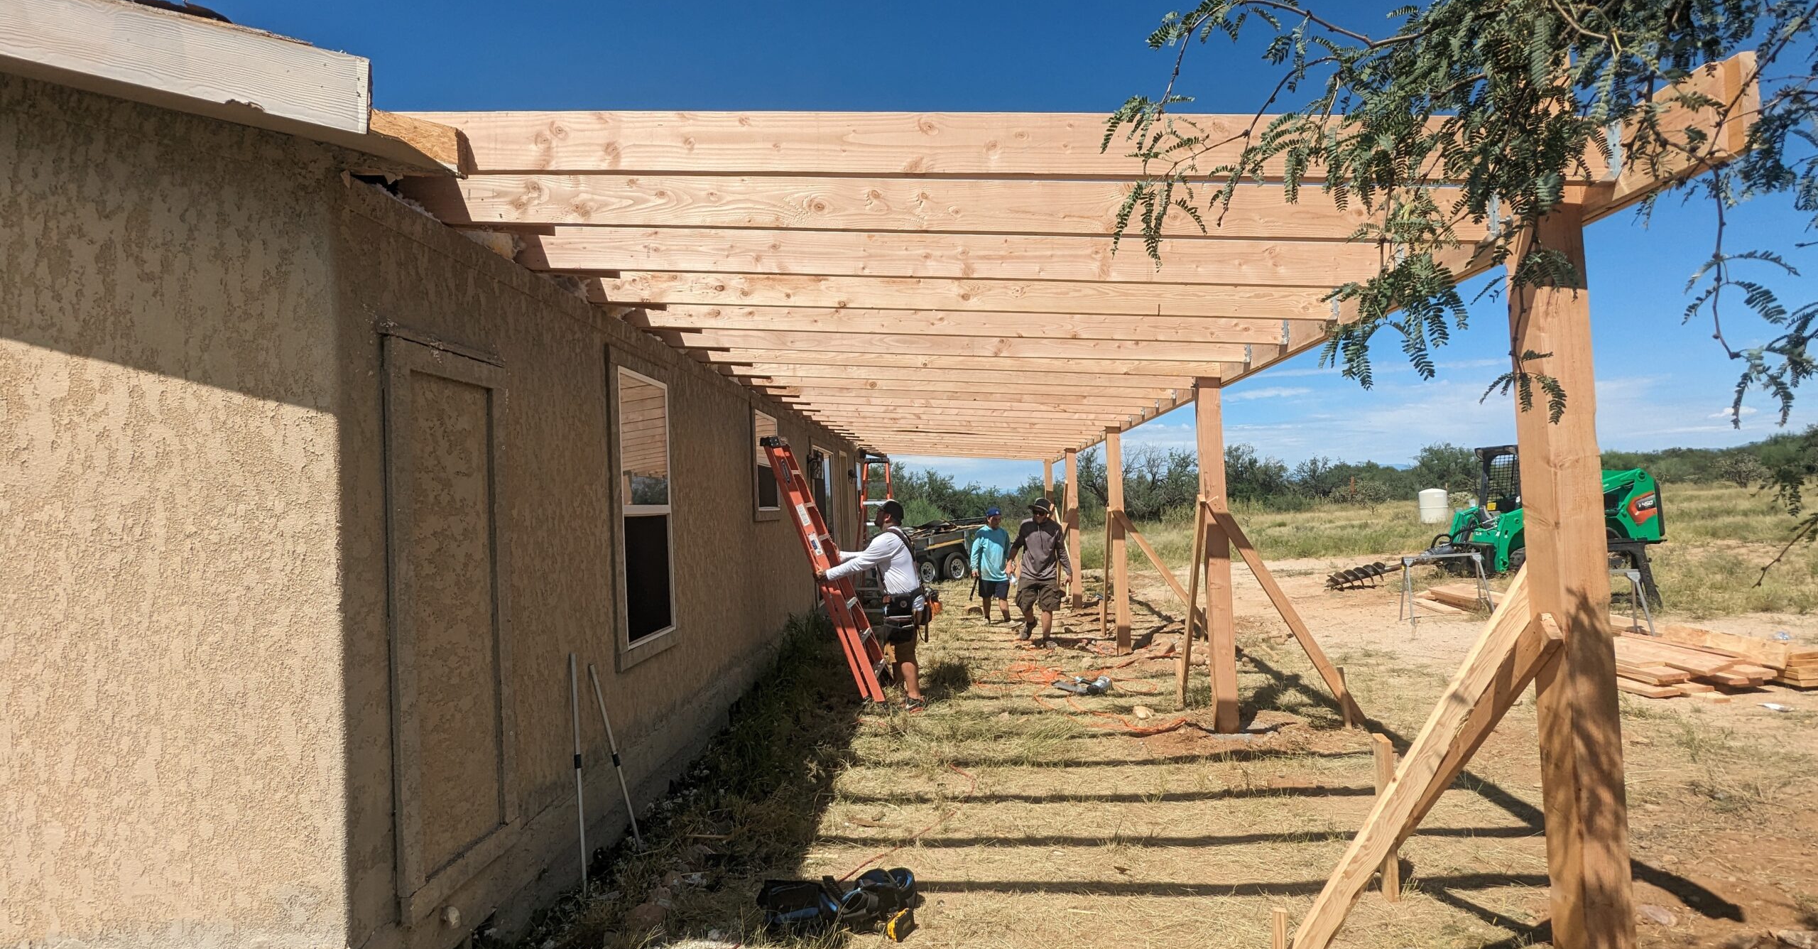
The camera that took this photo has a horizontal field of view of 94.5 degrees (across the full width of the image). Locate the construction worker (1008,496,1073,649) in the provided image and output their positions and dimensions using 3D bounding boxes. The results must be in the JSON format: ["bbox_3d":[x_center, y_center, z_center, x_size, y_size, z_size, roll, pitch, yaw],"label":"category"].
[{"bbox_3d":[1.583,1.186,10.399,0.730,1.800,0.520,-3,-2,6],"label":"construction worker"}]

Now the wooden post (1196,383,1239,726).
[{"bbox_3d":[2.280,0.588,6.233,0.140,2.590,0.140,-2,-2,3],"label":"wooden post"}]

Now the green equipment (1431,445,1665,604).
[{"bbox_3d":[9.700,0.523,12.950,2.620,2.000,1.450,-2,-2,-3],"label":"green equipment"}]

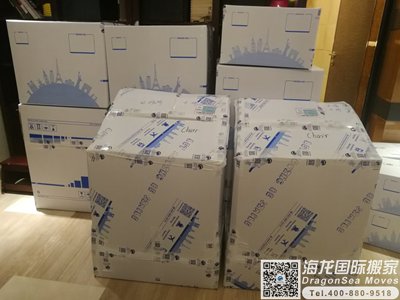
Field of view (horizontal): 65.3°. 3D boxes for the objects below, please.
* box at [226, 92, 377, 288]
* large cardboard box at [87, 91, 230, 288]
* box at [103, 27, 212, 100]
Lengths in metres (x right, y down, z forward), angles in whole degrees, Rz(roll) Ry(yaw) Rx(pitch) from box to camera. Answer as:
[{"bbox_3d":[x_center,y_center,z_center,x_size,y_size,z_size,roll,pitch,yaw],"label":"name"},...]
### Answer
[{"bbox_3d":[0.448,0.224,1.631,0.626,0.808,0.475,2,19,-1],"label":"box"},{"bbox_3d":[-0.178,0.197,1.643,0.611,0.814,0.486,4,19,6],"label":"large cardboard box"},{"bbox_3d":[-0.218,-0.547,1.971,0.567,0.423,0.452,4,19,6],"label":"box"}]

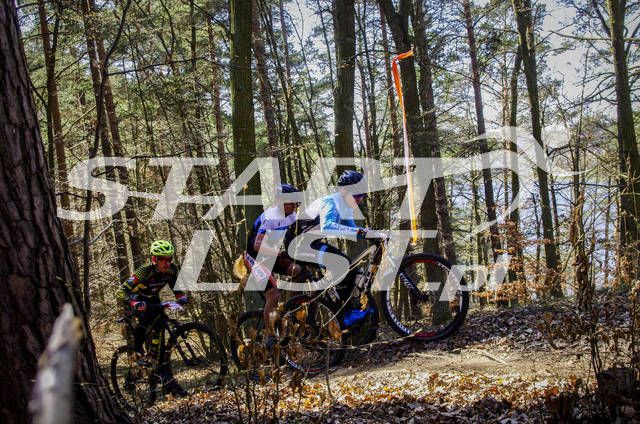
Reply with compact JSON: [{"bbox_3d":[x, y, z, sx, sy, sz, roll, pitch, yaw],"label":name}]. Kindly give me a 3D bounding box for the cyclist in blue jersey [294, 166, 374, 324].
[{"bbox_3d":[0.126,0.318,7.100,0.740,1.360,0.500,-3,2,25],"label":"cyclist in blue jersey"}]

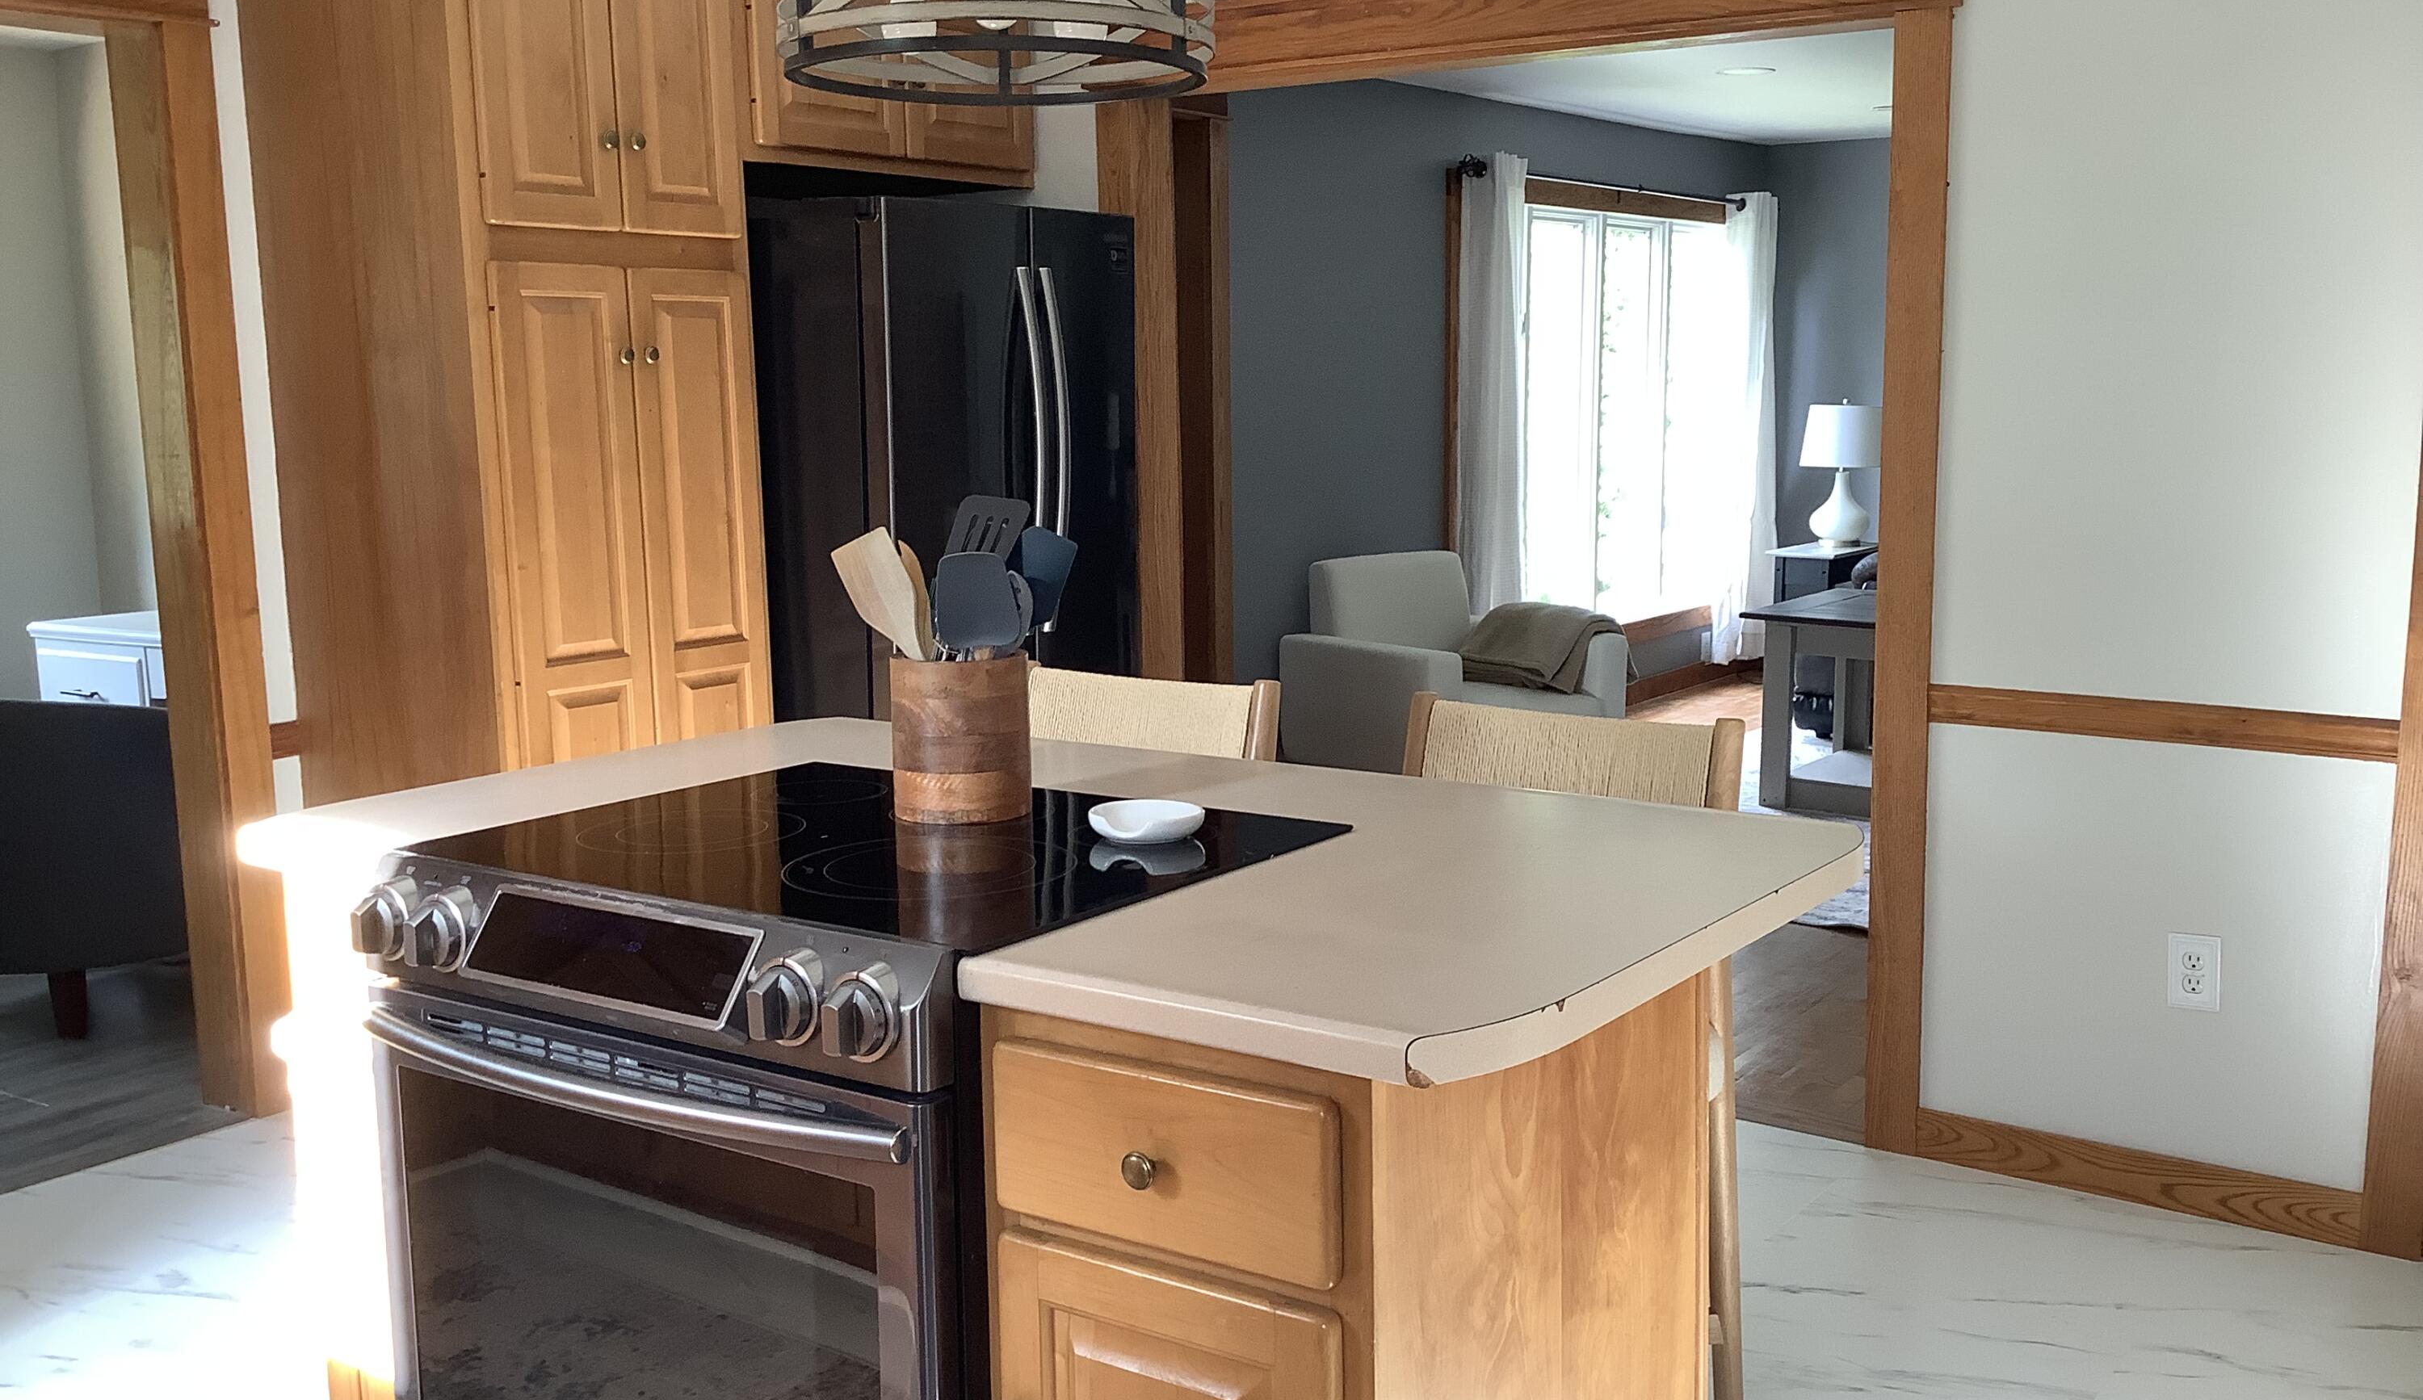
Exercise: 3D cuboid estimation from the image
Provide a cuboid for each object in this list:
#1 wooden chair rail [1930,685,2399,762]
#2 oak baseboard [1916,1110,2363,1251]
[{"bbox_3d":[1.523,0.036,3.516,0.710,0.071,0.028,5,10,34],"label":"wooden chair rail"},{"bbox_3d":[1.538,0.791,3.635,0.706,0.093,0.018,5,10,34],"label":"oak baseboard"}]

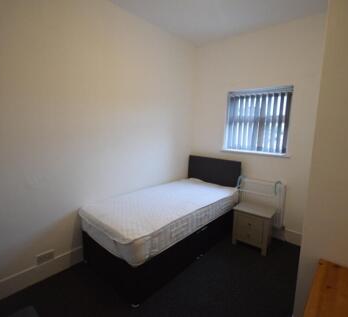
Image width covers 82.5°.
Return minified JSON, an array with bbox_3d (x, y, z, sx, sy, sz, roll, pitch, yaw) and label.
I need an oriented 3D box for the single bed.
[{"bbox_3d":[0.002,0.594,2.539,0.899,1.002,1.947,9,11,42],"label":"single bed"}]

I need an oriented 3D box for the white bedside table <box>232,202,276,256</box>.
[{"bbox_3d":[1.012,0.875,2.509,0.434,0.485,0.301,8,11,38],"label":"white bedside table"}]

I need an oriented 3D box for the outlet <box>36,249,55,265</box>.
[{"bbox_3d":[-1.226,0.954,1.902,0.015,0.084,0.148,9,11,42],"label":"outlet"}]

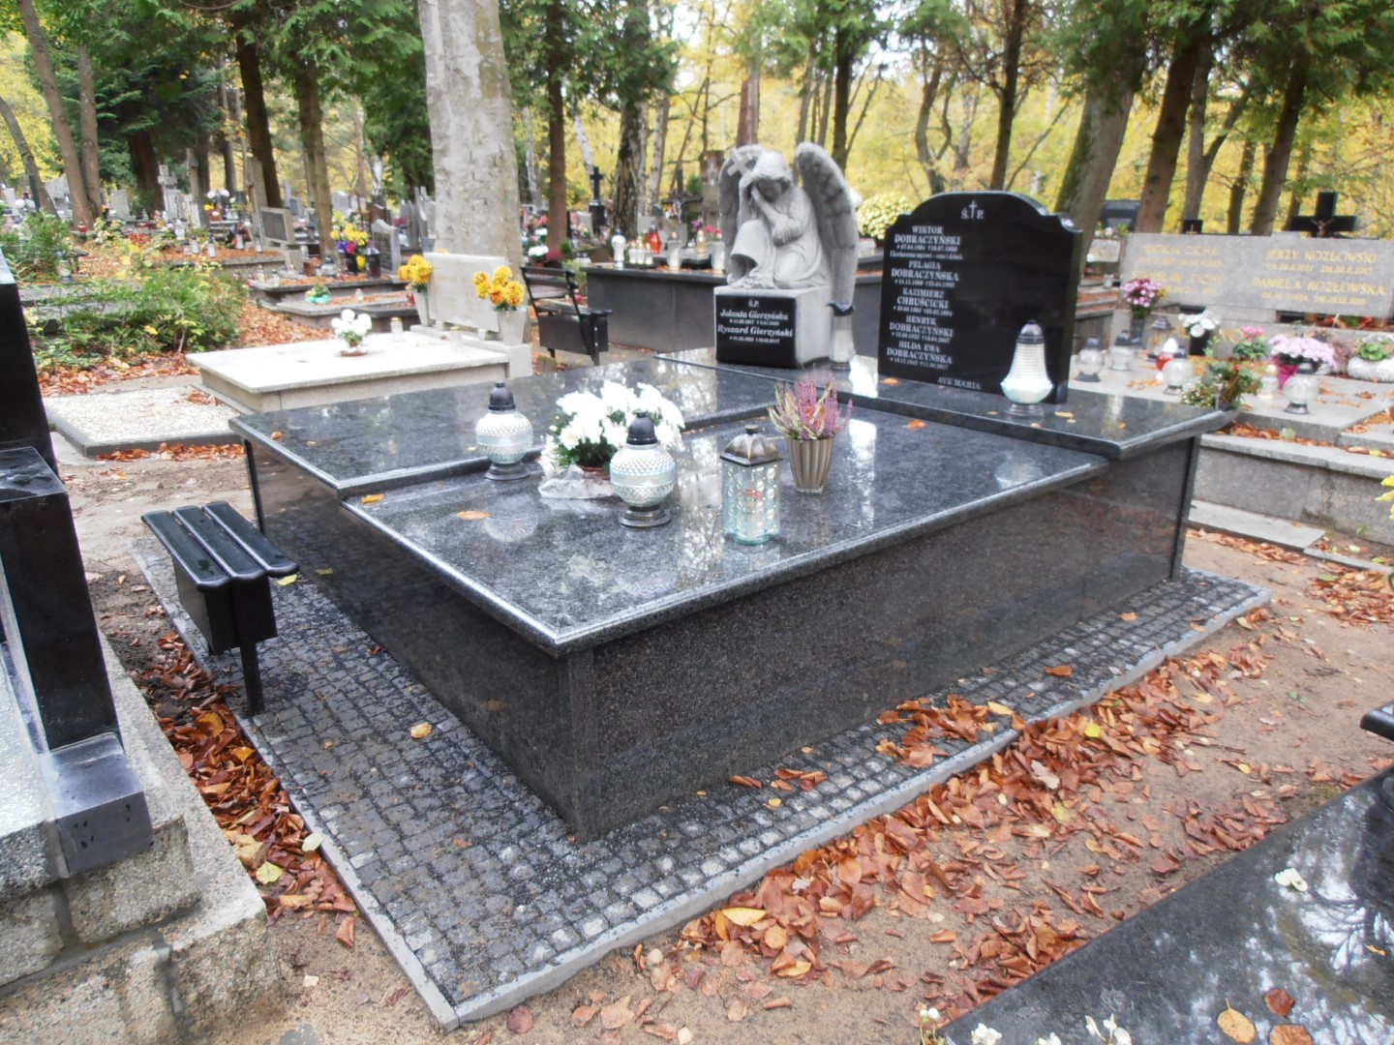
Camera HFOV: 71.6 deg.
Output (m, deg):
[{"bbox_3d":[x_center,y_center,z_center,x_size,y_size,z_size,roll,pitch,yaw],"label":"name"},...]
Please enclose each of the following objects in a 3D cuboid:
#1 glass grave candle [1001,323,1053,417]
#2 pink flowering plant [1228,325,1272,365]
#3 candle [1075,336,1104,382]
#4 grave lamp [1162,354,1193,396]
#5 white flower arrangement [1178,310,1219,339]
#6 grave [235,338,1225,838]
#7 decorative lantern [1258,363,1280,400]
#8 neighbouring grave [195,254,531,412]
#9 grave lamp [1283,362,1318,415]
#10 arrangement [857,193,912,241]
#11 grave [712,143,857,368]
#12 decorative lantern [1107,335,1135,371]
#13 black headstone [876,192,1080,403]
[{"bbox_3d":[1.194,-0.555,3.460,0.186,0.327,0.186,-14,22,-35],"label":"glass grave candle"},{"bbox_3d":[3.371,-1.081,5.856,0.220,0.225,0.220,-15,23,-33],"label":"pink flowering plant"},{"bbox_3d":[2.064,-0.861,5.064,0.152,0.227,0.152,-14,22,-35],"label":"candle"},{"bbox_3d":[2.529,-0.794,5.078,0.163,0.233,0.163,-12,21,-28],"label":"grave lamp"},{"bbox_3d":[3.200,-1.261,6.167,0.238,0.189,0.255,-12,21,-28],"label":"white flower arrangement"},{"bbox_3d":[0.029,-0.154,4.034,2.983,0.625,2.772,-15,23,-35],"label":"grave"},{"bbox_3d":[2.937,-0.726,4.917,0.103,0.185,0.103,-12,21,-28],"label":"decorative lantern"},{"bbox_3d":[-2.638,-1.511,7.359,2.054,0.951,2.192,-14,22,-35],"label":"neighbouring grave"},{"bbox_3d":[2.627,-0.584,4.190,0.152,0.218,0.152,-14,22,-35],"label":"grave lamp"},{"bbox_3d":[1.806,-2.920,9.240,0.563,0.466,0.581,-1,19,0],"label":"arrangement"},{"bbox_3d":[0.380,-1.286,4.665,0.731,1.008,0.416,11,21,33],"label":"grave"},{"bbox_3d":[2.379,-0.960,5.393,0.153,0.205,0.153,-14,22,-35],"label":"decorative lantern"},{"bbox_3d":[1.181,-0.988,4.168,0.064,0.816,1.008,-14,21,-31],"label":"black headstone"}]

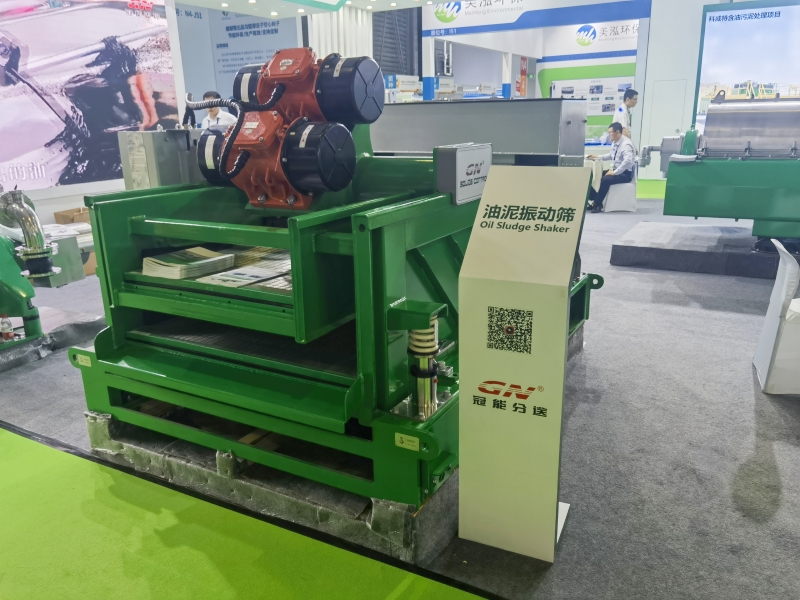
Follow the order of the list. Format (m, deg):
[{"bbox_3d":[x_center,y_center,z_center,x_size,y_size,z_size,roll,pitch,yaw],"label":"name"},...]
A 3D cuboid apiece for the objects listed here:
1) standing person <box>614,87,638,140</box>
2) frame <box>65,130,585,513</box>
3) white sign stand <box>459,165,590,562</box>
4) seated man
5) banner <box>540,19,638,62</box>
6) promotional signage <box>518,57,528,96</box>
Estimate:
[{"bbox_3d":[3.491,-2.370,9.777,0.360,1.791,0.450,2,16,12],"label":"standing person"},{"bbox_3d":[-0.106,-0.273,2.986,1.669,1.165,2.192,7,17,28],"label":"frame"},{"bbox_3d":[0.380,0.182,1.917,0.302,1.143,0.315,6,17,24],"label":"white sign stand"},{"bbox_3d":[3.130,-1.989,9.351,0.700,1.292,0.480,0,15,6],"label":"seated man"},{"bbox_3d":[4.741,-6.553,15.747,2.388,0.872,0.100,7,17,28],"label":"banner"},{"bbox_3d":[7.125,-12.894,36.000,0.590,2.379,0.100,7,17,28],"label":"promotional signage"}]

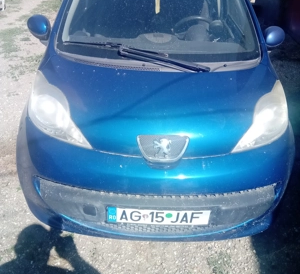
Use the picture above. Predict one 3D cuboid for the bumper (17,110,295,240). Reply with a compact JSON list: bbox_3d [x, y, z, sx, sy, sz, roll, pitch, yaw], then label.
[{"bbox_3d":[0.047,0.222,1.814,1.600,0.510,0.550,2,32,-2],"label":"bumper"}]

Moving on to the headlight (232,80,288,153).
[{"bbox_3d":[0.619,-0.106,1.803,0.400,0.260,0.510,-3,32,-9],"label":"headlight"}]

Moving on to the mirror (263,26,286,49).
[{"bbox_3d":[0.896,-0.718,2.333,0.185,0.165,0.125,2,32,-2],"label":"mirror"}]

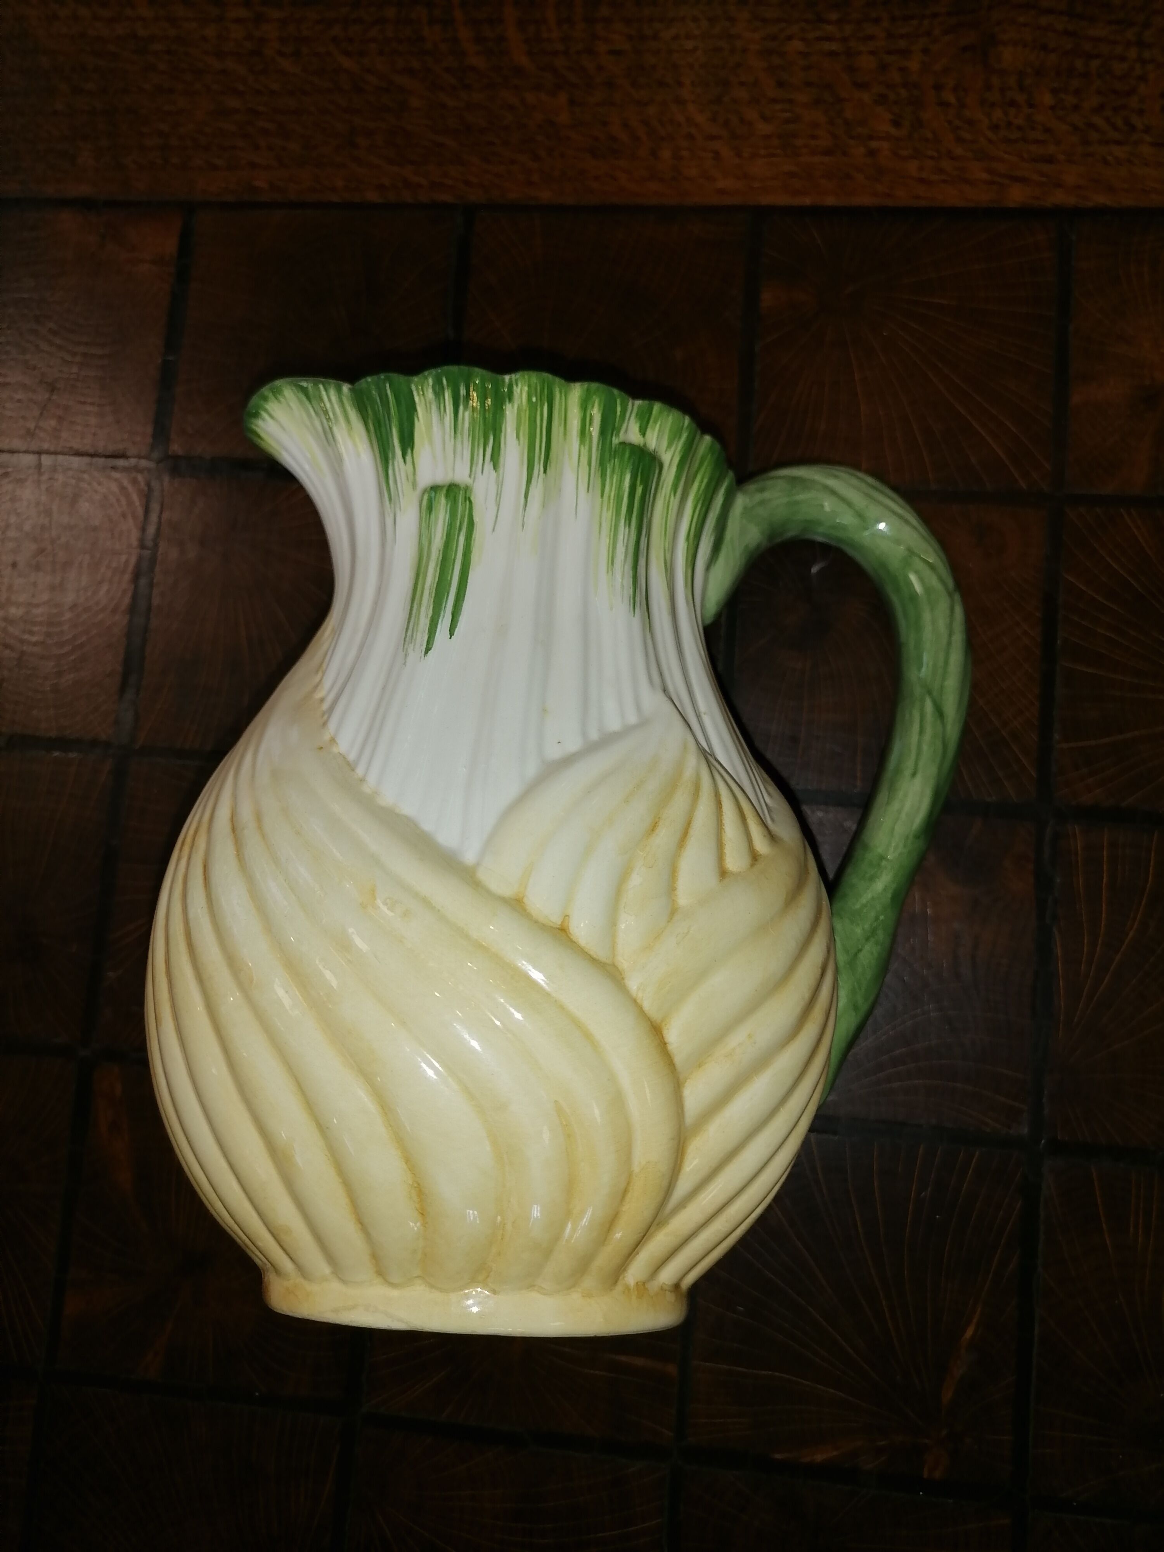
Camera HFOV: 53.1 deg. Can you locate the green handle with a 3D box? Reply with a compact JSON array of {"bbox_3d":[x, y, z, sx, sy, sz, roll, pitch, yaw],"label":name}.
[{"bbox_3d":[0.071,-0.003,0.322,0.078,0.024,0.183,4,73,-6],"label":"green handle"}]

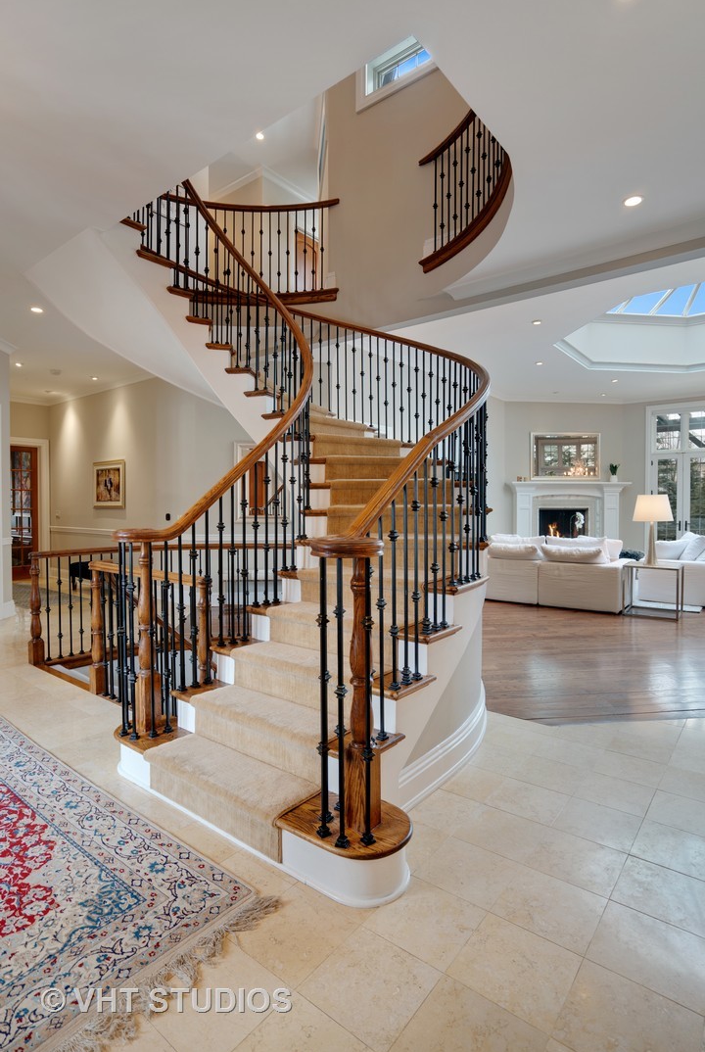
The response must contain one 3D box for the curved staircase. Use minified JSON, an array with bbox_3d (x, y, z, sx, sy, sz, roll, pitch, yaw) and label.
[{"bbox_3d":[-0.606,-0.921,3.575,3.542,4.182,2.509,1,1,38],"label":"curved staircase"}]

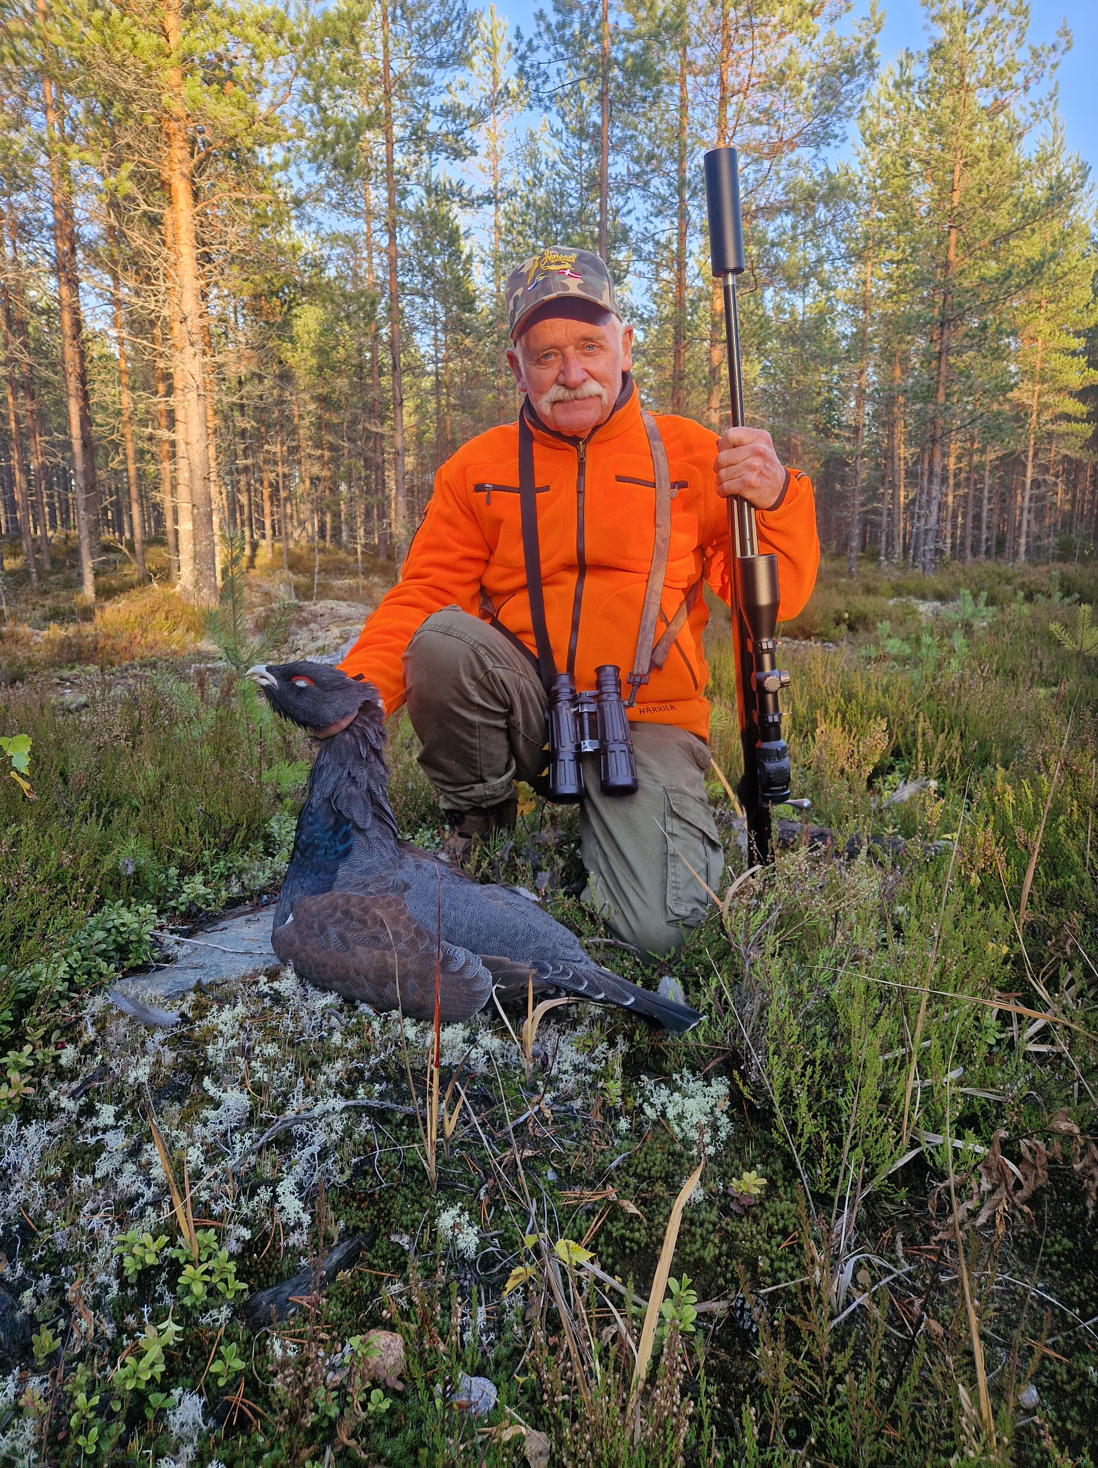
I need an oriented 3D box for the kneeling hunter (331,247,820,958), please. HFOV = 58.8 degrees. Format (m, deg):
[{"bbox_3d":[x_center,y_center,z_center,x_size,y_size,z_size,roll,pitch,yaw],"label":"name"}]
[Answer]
[{"bbox_3d":[0.054,-0.203,1.670,0.780,1.120,0.720,0,10,4],"label":"kneeling hunter"}]

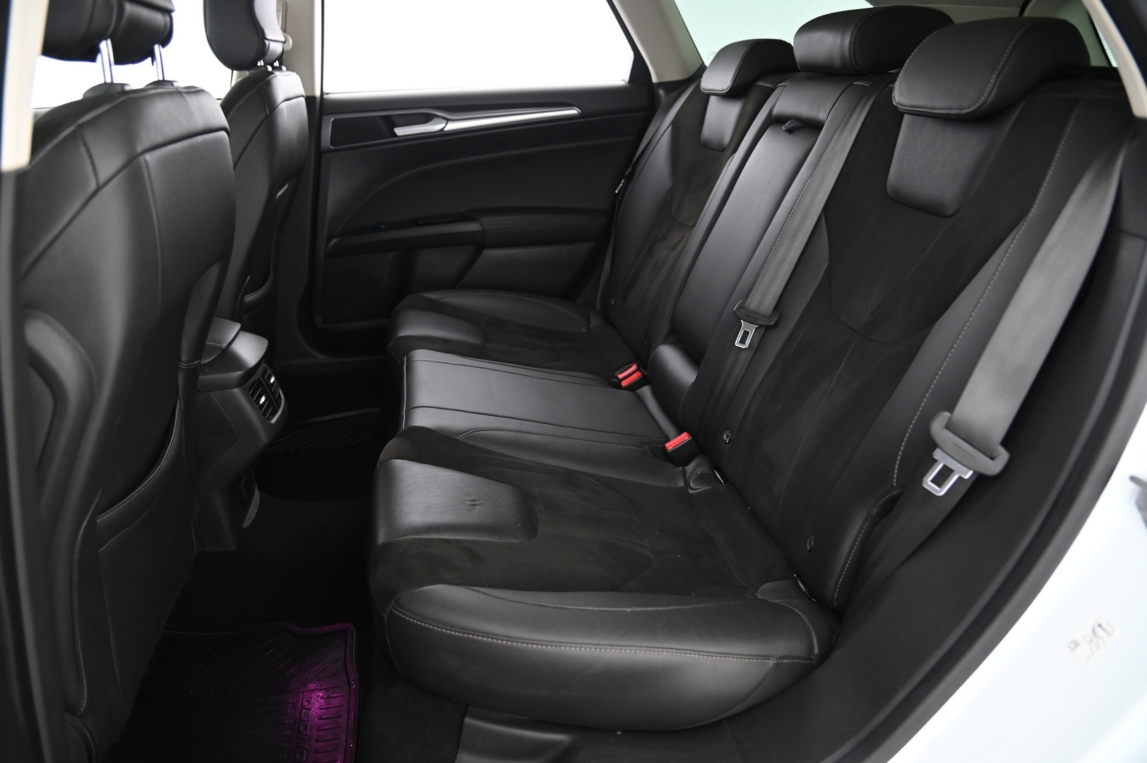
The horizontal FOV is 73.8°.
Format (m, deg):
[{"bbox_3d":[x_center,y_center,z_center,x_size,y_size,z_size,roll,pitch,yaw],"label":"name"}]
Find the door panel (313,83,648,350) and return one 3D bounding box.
[{"bbox_3d":[-0.223,-0.401,1.887,0.810,0.620,0.120,-5,23,-10],"label":"door panel"}]

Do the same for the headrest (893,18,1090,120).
[{"bbox_3d":[0.494,-0.367,0.893,0.175,0.115,0.190,-5,23,-10],"label":"headrest"}]

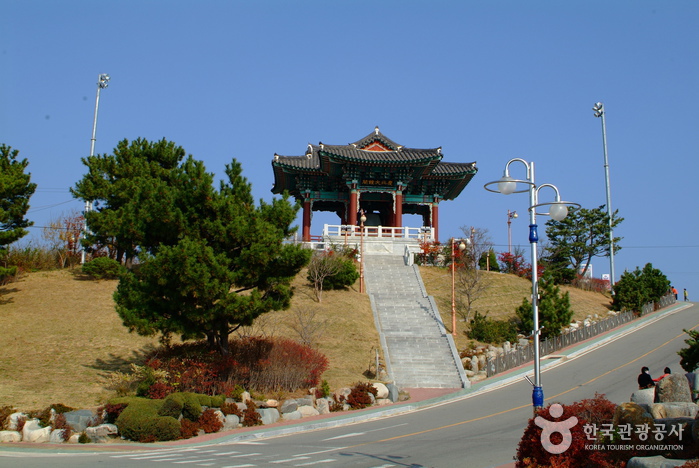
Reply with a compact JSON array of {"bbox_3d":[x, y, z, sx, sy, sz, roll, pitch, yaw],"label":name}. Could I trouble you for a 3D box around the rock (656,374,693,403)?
[{"bbox_3d":[8.558,4.097,21.494,0.910,0.796,0.700,0,-12,0],"label":"rock"}]

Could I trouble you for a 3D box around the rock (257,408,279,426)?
[{"bbox_3d":[-3.314,7.416,33.000,0.854,0.727,0.700,0,-12,0],"label":"rock"}]

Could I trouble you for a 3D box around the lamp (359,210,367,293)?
[{"bbox_3d":[0.877,1.042,53.124,0.420,5.495,0.850,2,-12,-8],"label":"lamp"}]

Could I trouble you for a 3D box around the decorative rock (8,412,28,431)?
[{"bbox_3d":[-11.554,6.545,28.500,0.677,0.628,0.600,1,-13,0],"label":"decorative rock"}]

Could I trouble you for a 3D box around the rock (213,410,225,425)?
[{"bbox_3d":[-5.182,7.259,32.300,0.456,0.554,0.500,0,-12,0],"label":"rock"}]

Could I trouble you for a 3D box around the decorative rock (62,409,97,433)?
[{"bbox_3d":[-10.515,7.264,31.800,1.206,0.910,0.900,5,-14,-17],"label":"decorative rock"}]

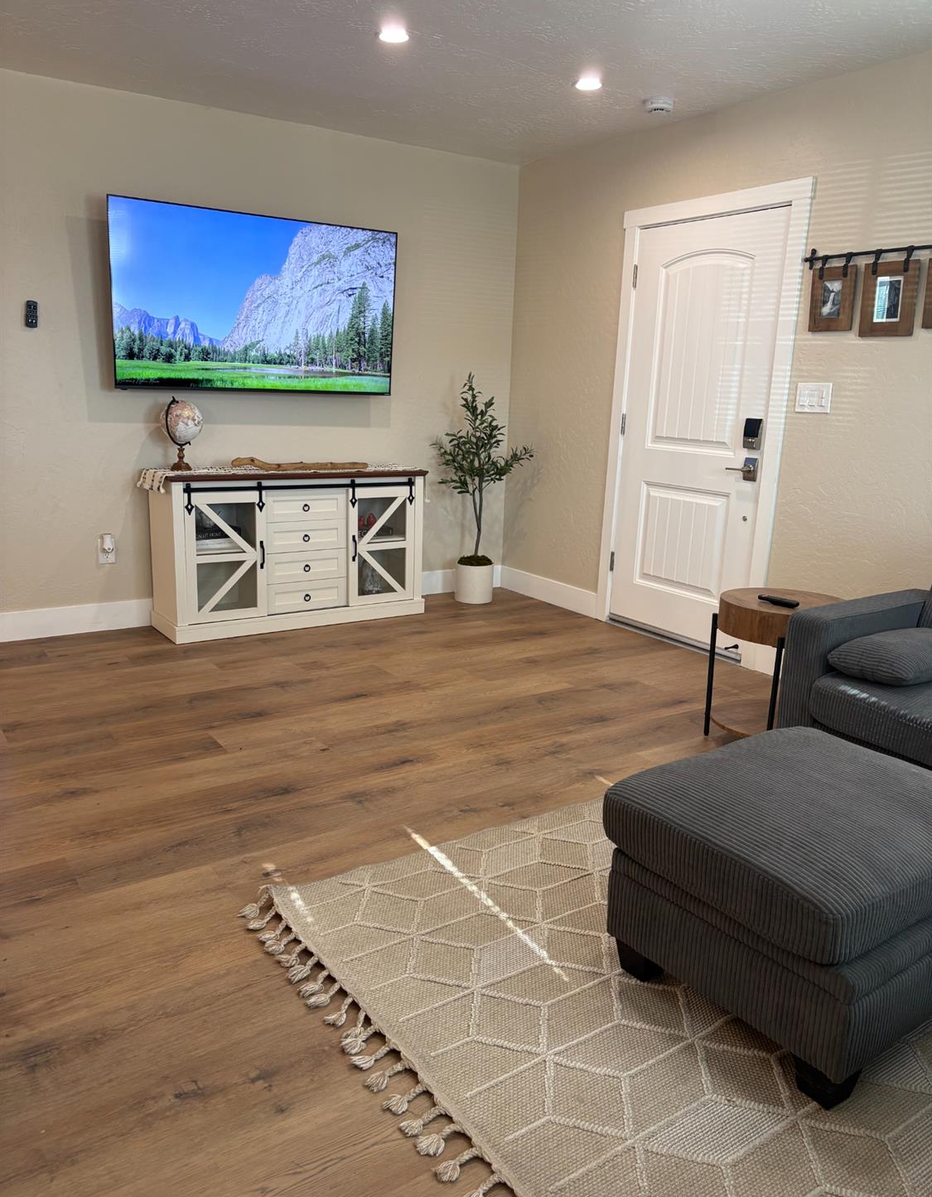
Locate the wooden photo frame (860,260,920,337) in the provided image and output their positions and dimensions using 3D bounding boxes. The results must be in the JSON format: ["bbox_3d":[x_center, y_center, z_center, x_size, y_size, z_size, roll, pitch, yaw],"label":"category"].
[{"bbox_3d":[1.583,-1.115,3.481,0.020,0.267,0.221,-7,16,-33],"label":"wooden photo frame"}]

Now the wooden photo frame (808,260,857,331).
[{"bbox_3d":[1.449,-1.179,3.677,0.020,0.240,0.200,-7,16,-33],"label":"wooden photo frame"}]

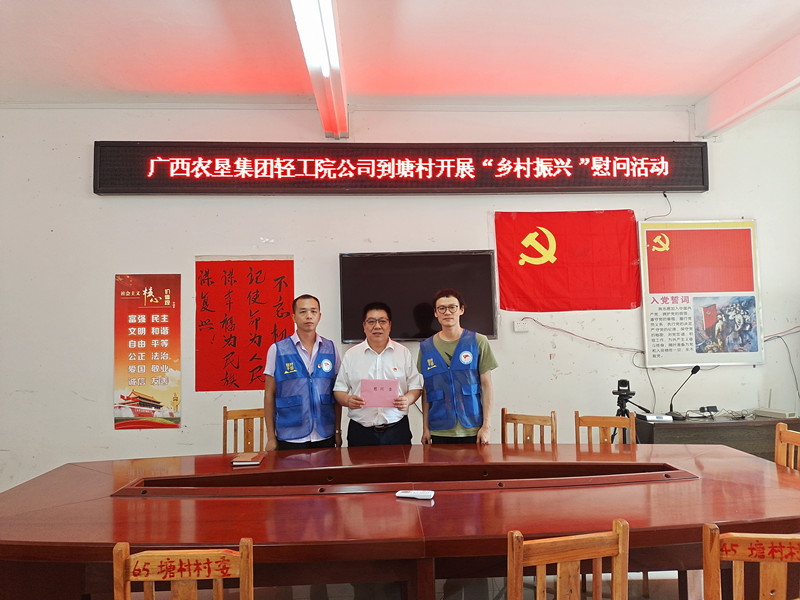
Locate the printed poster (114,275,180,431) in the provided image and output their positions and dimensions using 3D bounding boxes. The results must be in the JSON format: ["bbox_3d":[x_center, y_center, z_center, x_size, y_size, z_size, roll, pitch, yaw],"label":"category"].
[{"bbox_3d":[-1.960,0.399,4.505,0.502,1.195,0.012,-1,-3,-3],"label":"printed poster"}]

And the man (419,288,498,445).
[{"bbox_3d":[0.377,0.801,3.758,0.522,1.738,0.315,-1,-2,7],"label":"man"}]

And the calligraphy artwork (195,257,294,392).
[{"bbox_3d":[-1.197,0.185,4.471,0.756,1.044,0.010,-1,-2,-4],"label":"calligraphy artwork"}]

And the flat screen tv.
[{"bbox_3d":[0.149,-0.022,4.577,1.235,0.710,0.070,-1,-3,-3],"label":"flat screen tv"}]

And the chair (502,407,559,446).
[{"bbox_3d":[0.762,1.193,3.556,0.394,0.926,0.473,-2,-2,26],"label":"chair"}]

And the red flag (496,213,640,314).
[{"bbox_3d":[1.355,-0.315,4.645,1.154,0.805,0.030,-1,-2,-4],"label":"red flag"}]

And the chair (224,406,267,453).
[{"bbox_3d":[-1.006,1.237,3.940,0.394,0.926,0.473,0,-2,-19],"label":"chair"}]

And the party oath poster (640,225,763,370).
[{"bbox_3d":[2.454,-0.052,4.697,0.994,1.187,0.034,-1,-2,-4],"label":"party oath poster"}]

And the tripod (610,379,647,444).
[{"bbox_3d":[1.627,1.117,4.169,0.550,1.070,0.520,-1,-3,-3],"label":"tripod"}]

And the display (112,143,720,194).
[{"bbox_3d":[0.077,-1.054,4.640,4.880,0.400,0.100,-1,-3,-3],"label":"display"}]

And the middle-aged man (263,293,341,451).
[{"bbox_3d":[-0.620,0.811,3.636,0.500,1.700,0.310,0,-3,-17],"label":"middle-aged man"}]

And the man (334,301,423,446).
[{"bbox_3d":[-0.134,0.826,3.591,0.570,1.650,0.420,-1,-3,-2],"label":"man"}]

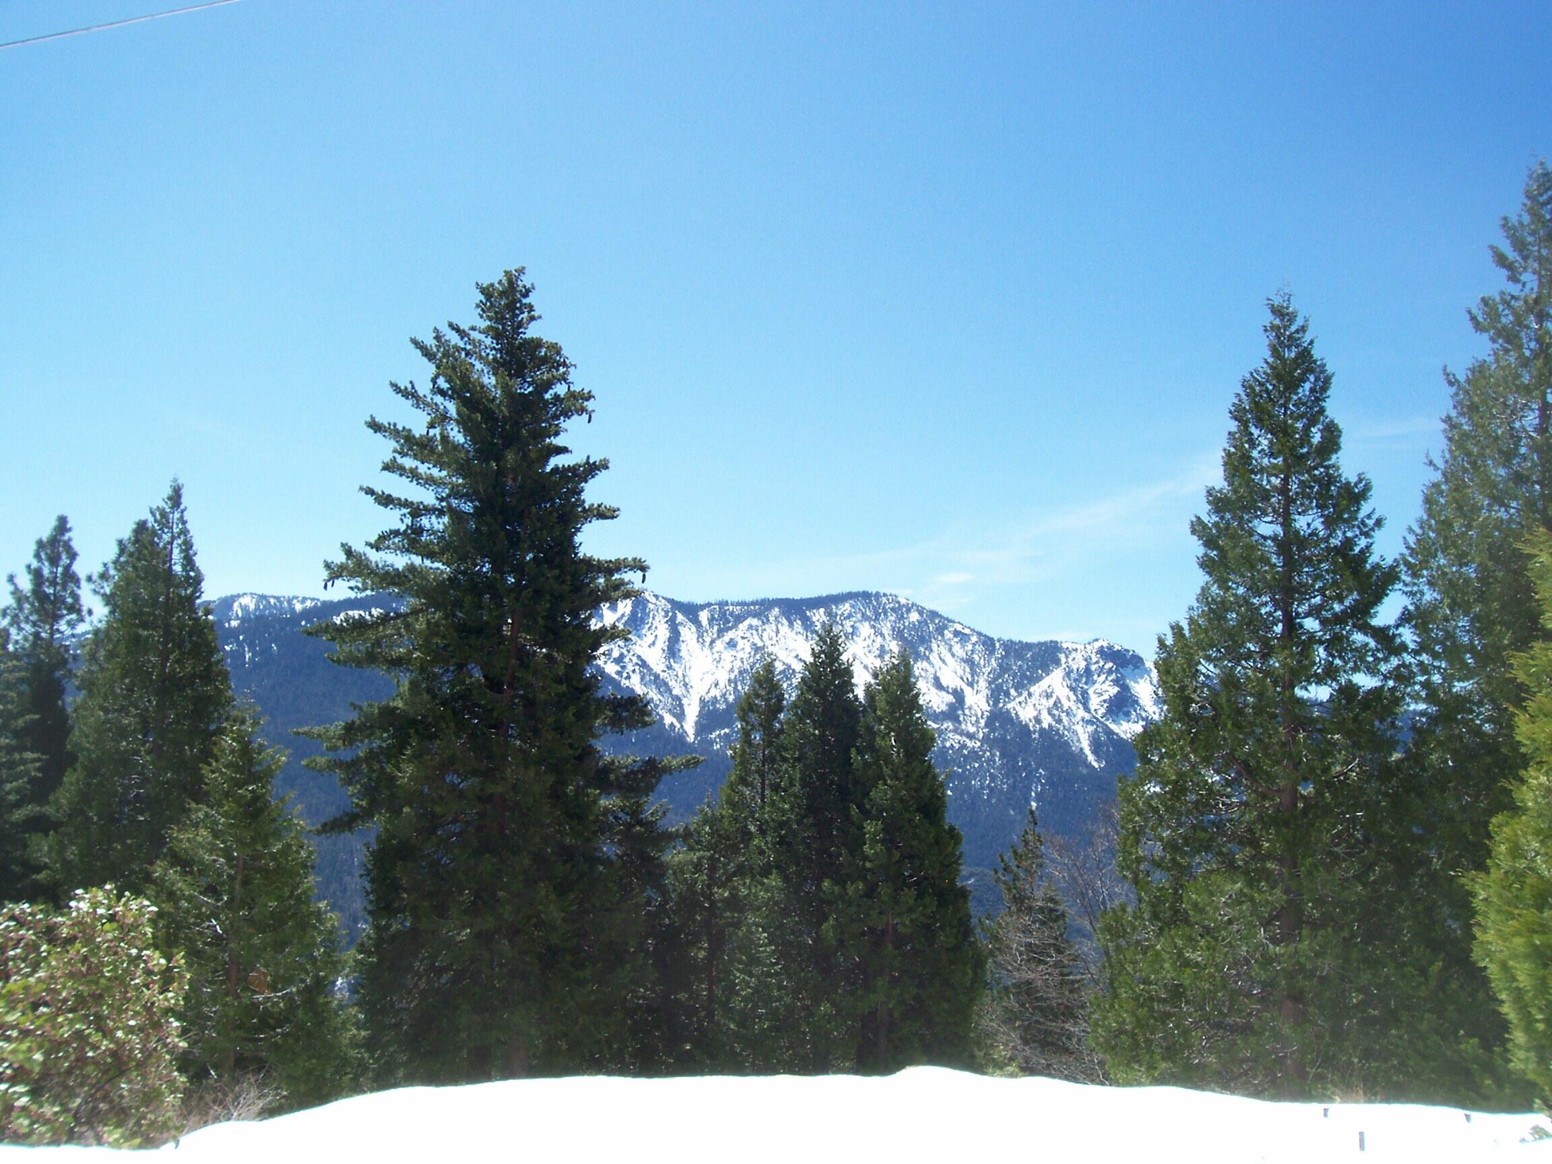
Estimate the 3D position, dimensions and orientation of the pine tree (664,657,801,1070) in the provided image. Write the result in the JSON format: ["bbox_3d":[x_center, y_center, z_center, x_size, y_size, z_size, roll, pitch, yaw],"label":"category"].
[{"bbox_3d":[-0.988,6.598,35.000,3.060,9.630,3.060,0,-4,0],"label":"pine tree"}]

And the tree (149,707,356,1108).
[{"bbox_3d":[-8.581,5.359,25.000,3.310,6.700,3.310,0,-4,0],"label":"tree"}]

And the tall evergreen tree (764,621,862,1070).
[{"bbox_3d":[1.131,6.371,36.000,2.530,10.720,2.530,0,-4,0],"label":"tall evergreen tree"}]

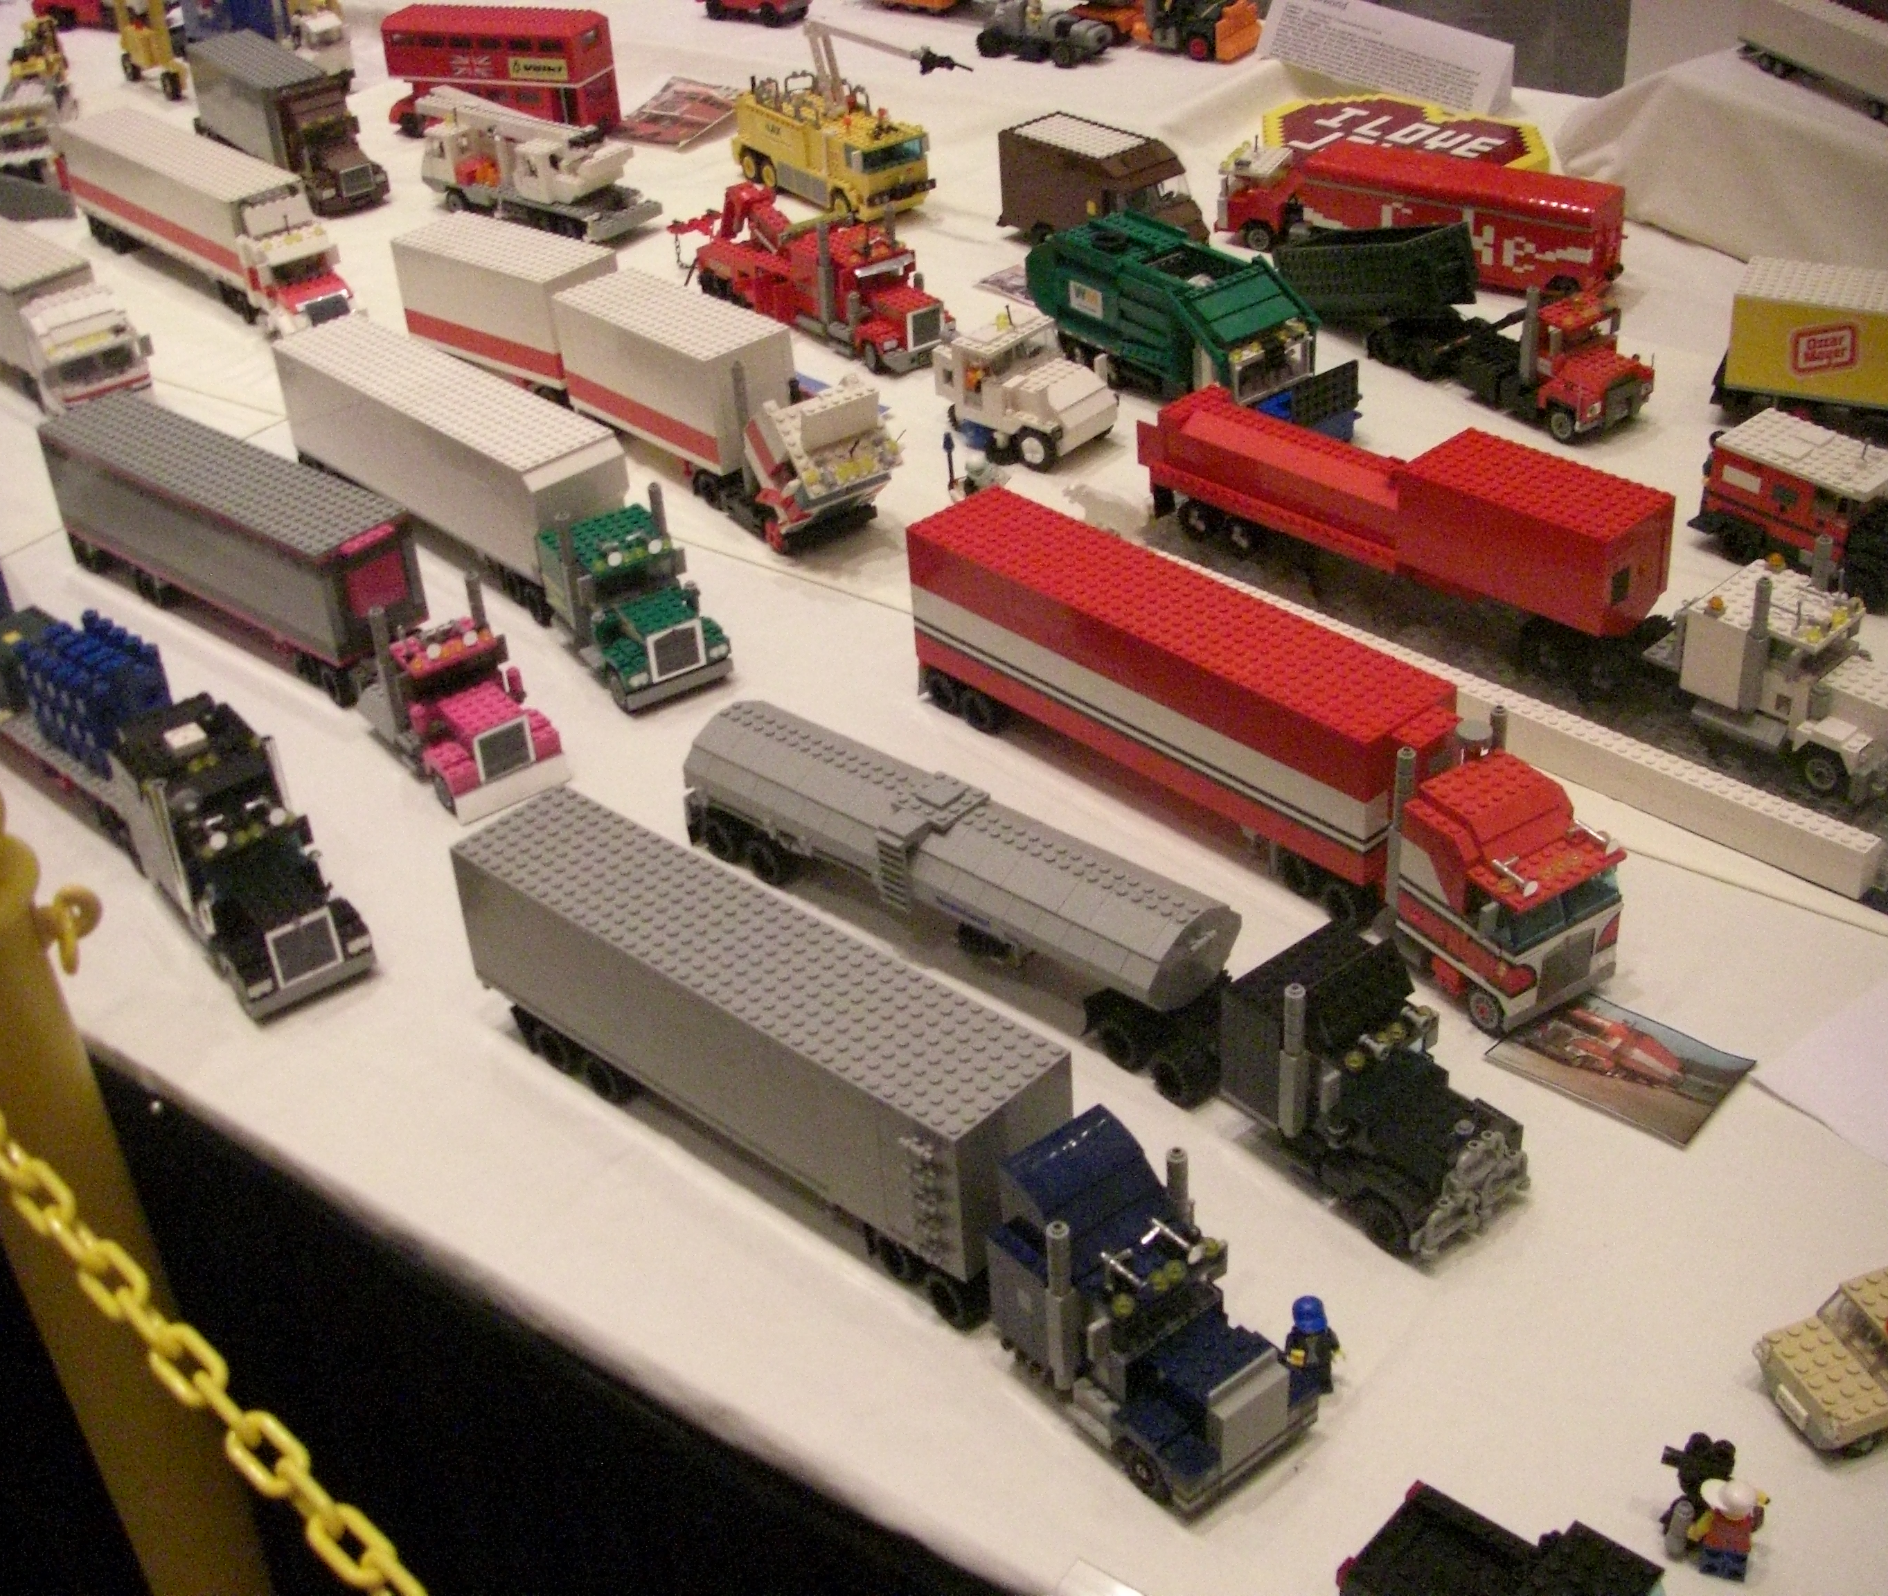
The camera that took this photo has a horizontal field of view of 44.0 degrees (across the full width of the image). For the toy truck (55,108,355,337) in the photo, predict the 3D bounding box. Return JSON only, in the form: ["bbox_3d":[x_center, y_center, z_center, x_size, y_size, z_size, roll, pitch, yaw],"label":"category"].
[{"bbox_3d":[-0.598,-0.471,1.924,0.070,0.111,0.420,-28,40,-31],"label":"toy truck"}]

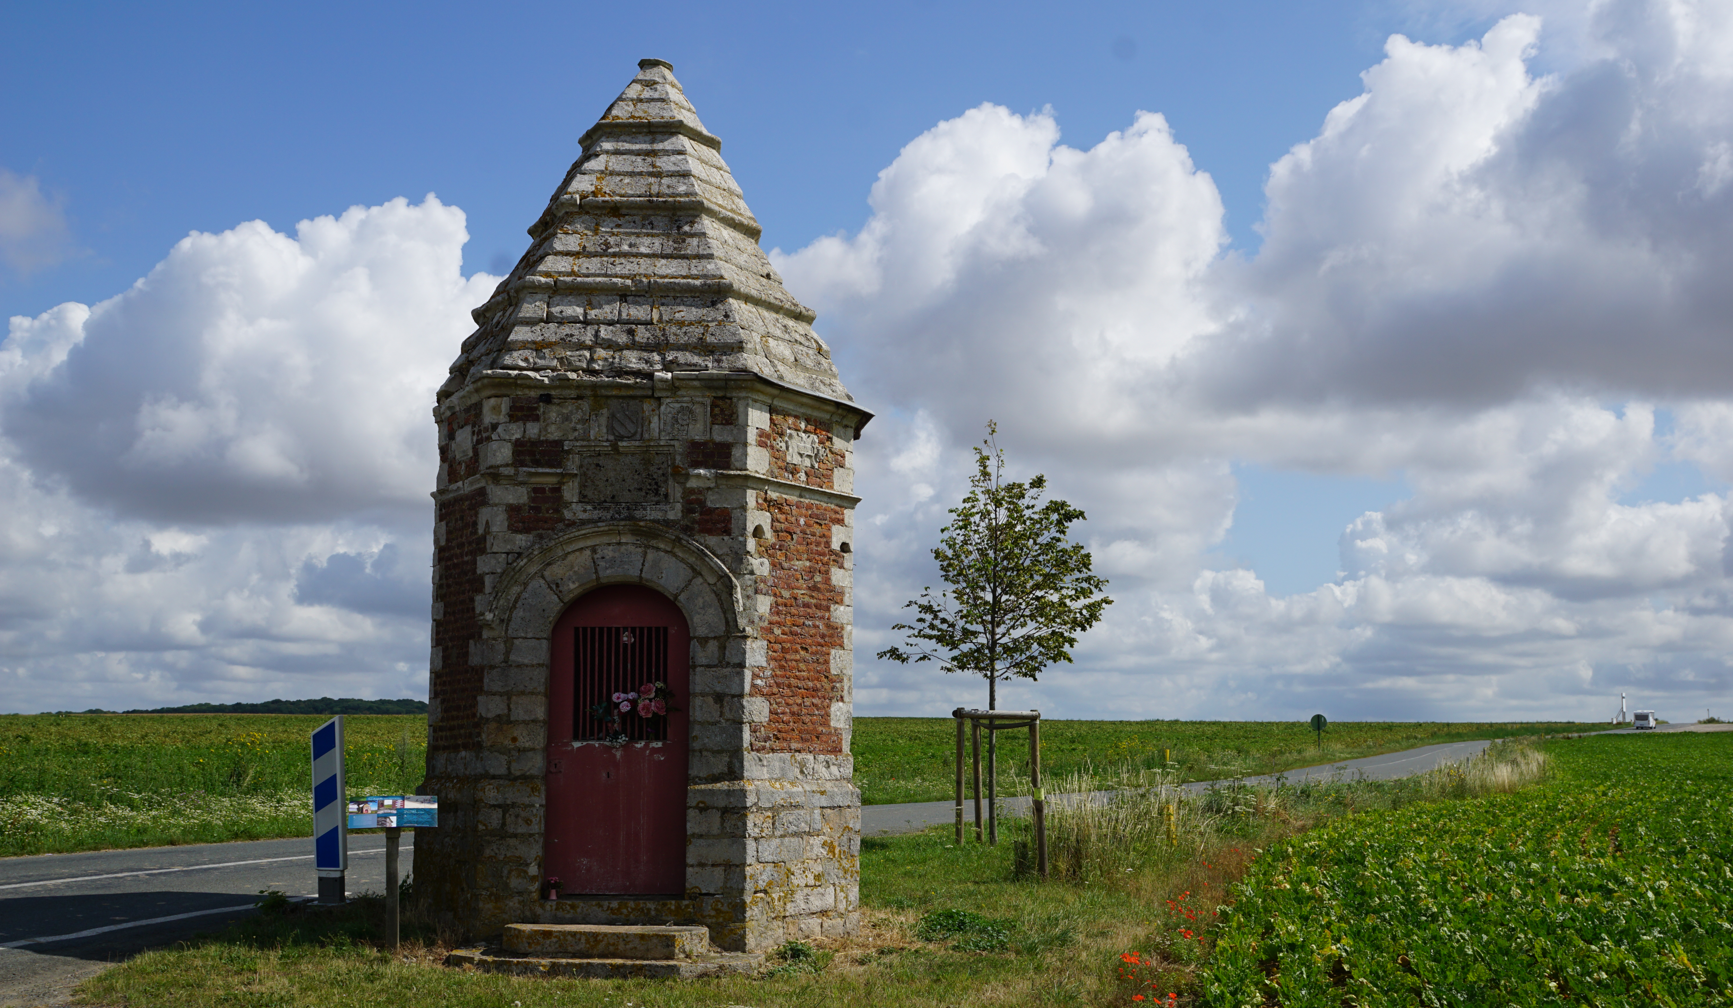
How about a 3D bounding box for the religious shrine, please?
[{"bbox_3d":[-1.717,-0.145,14.653,3.383,6.891,3.150,0,-7,0],"label":"religious shrine"}]

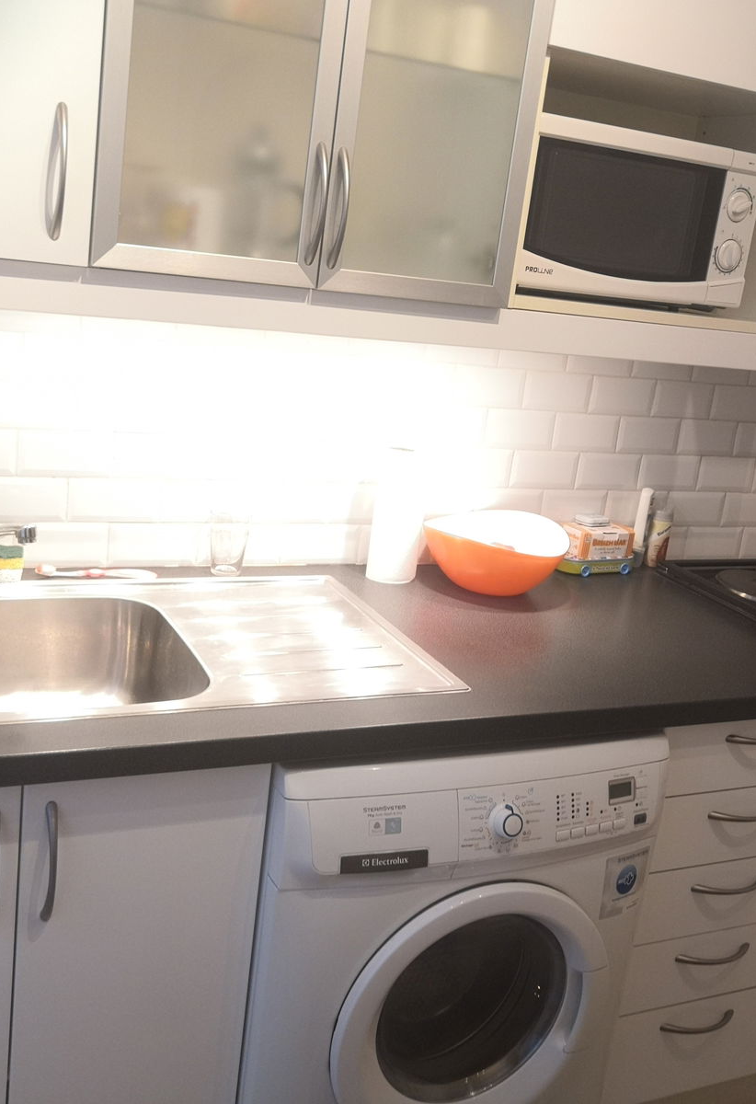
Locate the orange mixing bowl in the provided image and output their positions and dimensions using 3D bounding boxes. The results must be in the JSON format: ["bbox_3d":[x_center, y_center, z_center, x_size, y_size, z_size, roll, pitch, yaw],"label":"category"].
[{"bbox_3d":[0.202,0.008,2.007,0.256,0.114,0.256,6,15,-2],"label":"orange mixing bowl"}]

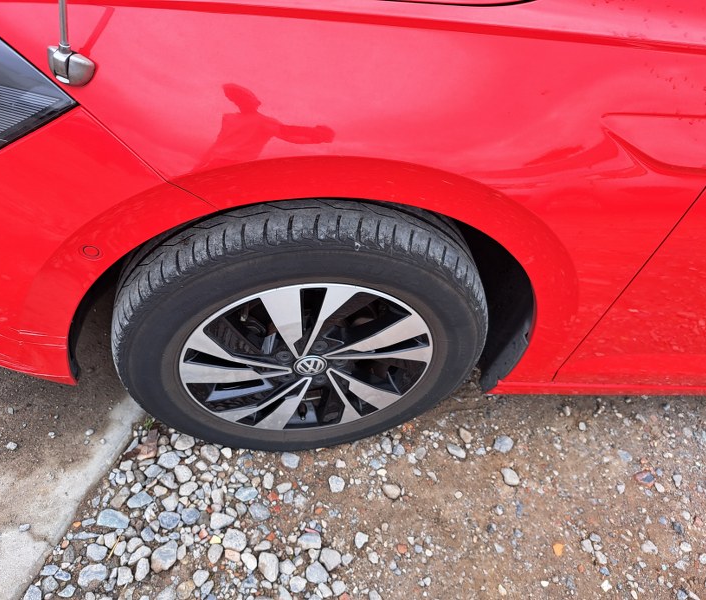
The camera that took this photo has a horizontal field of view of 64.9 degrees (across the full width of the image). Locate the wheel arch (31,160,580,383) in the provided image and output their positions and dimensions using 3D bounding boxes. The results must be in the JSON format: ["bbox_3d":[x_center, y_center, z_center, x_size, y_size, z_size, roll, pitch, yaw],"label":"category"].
[{"bbox_3d":[-0.050,-0.028,0.800,0.840,0.460,0.130,1,49,-9],"label":"wheel arch"}]

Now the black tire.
[{"bbox_3d":[-0.082,0.056,0.964,0.620,0.617,0.195,-1,49,-11],"label":"black tire"}]

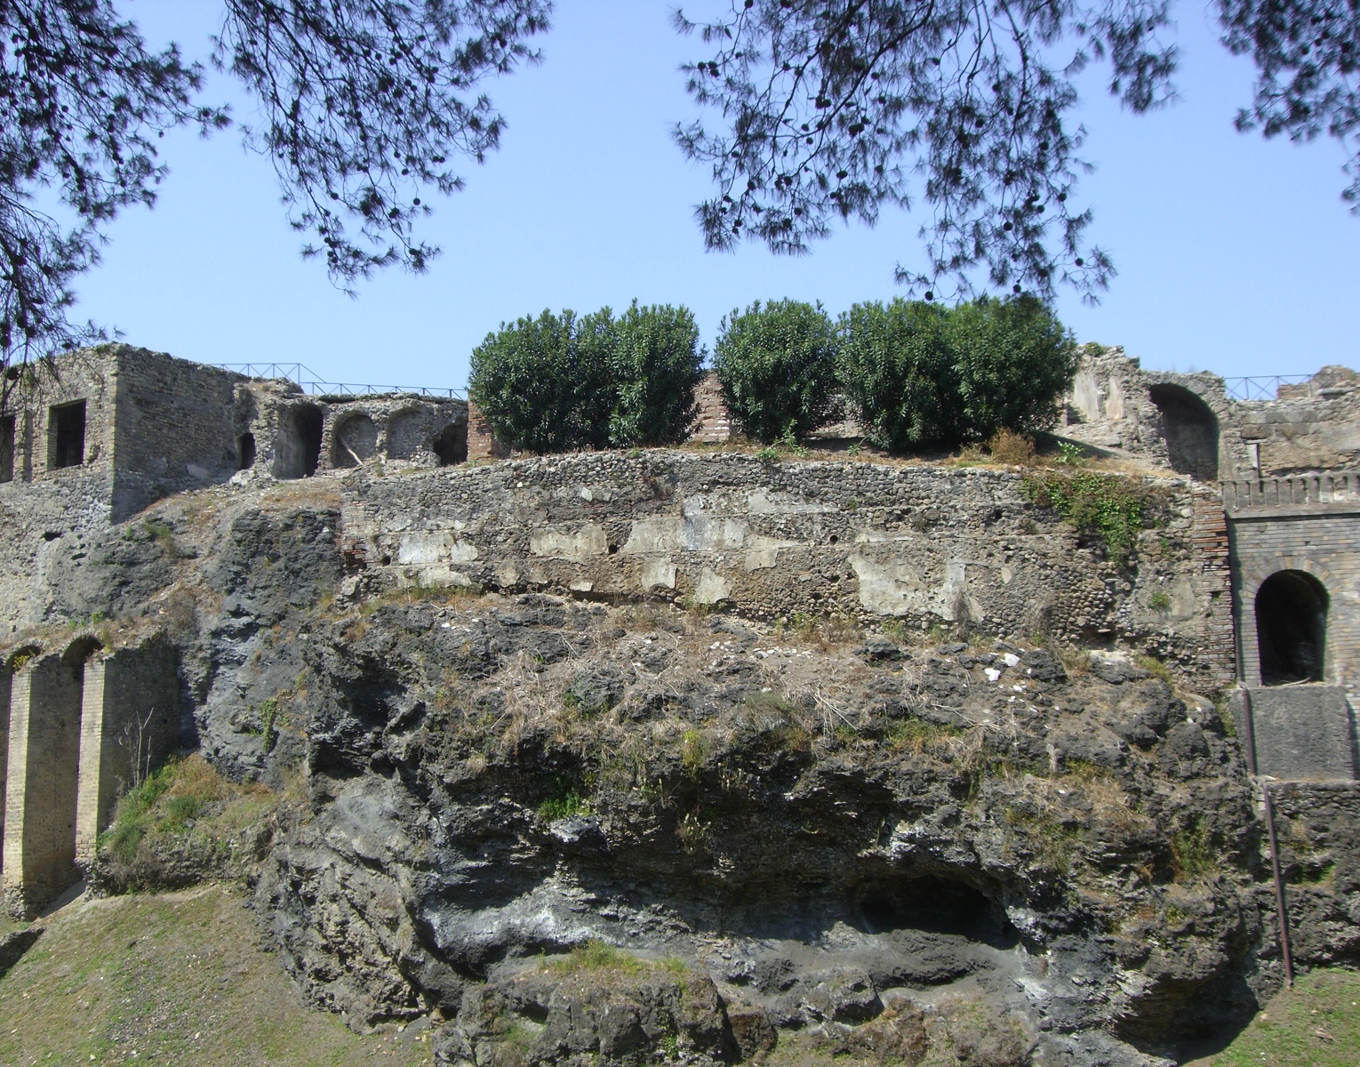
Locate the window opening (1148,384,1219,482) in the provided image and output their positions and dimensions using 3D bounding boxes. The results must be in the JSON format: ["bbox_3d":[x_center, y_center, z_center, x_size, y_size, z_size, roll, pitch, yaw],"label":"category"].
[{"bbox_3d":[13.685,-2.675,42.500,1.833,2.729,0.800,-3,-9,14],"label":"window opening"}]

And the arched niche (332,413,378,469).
[{"bbox_3d":[-8.928,-2.530,43.600,1.584,1.546,0.500,-5,-10,25],"label":"arched niche"}]

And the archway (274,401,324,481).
[{"bbox_3d":[-10.443,-2.497,44.400,1.709,2.169,1.200,-5,-10,25],"label":"archway"}]

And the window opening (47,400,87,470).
[{"bbox_3d":[-16.881,-2.688,43.500,1.716,1.986,0.450,-7,-11,34],"label":"window opening"}]

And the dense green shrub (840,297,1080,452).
[{"bbox_3d":[7.334,-4.262,41.000,6.456,4.205,3.300,0,-9,-6],"label":"dense green shrub"}]

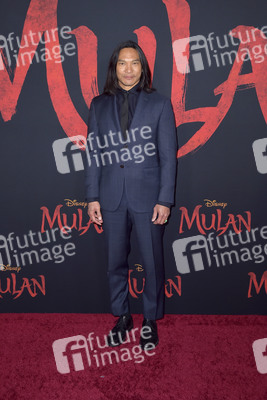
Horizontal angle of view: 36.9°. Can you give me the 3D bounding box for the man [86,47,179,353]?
[{"bbox_3d":[-0.013,-0.024,2.362,0.535,1.760,0.340,2,8,11],"label":"man"}]

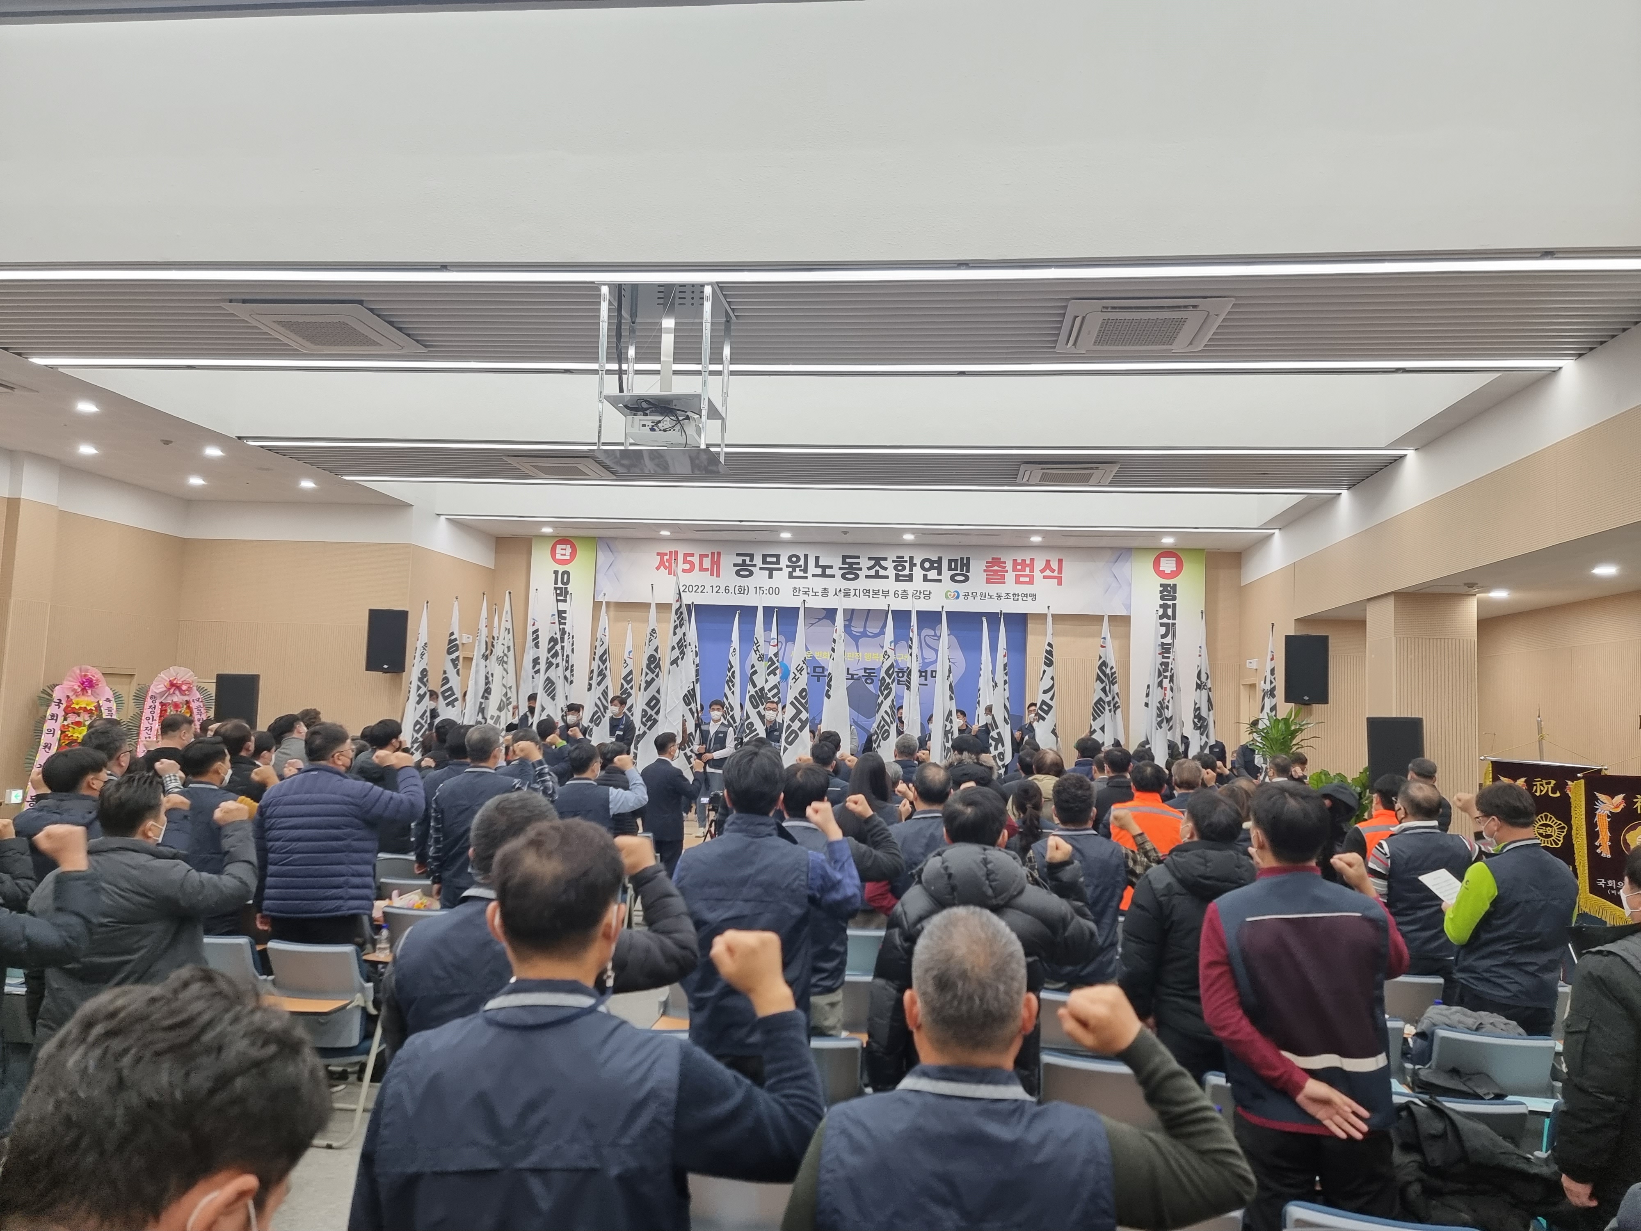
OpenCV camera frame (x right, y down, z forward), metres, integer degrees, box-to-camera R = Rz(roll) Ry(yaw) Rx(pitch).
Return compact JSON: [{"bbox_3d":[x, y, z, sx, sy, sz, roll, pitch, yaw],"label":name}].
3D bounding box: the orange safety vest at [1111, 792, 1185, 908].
[{"bbox_3d":[1.655,1.189,5.750,0.420,0.630,0.280,2,-5,7],"label":"orange safety vest"}]

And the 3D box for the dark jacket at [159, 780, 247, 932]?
[{"bbox_3d":[-3.033,1.158,5.562,0.480,0.700,0.280,2,-5,7],"label":"dark jacket"}]

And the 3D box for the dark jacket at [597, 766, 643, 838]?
[{"bbox_3d":[-1.441,1.314,7.500,0.510,0.670,0.350,1,-5,15],"label":"dark jacket"}]

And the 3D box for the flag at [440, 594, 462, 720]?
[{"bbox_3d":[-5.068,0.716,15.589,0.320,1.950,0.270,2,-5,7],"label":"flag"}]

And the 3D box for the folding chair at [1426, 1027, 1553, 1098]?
[{"bbox_3d":[2.465,1.959,4.360,0.540,0.820,0.580,1,-5,9],"label":"folding chair"}]

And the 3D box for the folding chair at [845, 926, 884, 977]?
[{"bbox_3d":[0.183,2.010,5.955,0.530,0.830,0.560,2,-5,7],"label":"folding chair"}]

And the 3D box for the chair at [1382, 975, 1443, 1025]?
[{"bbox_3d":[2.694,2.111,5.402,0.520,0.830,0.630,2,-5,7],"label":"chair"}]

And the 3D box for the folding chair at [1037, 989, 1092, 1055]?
[{"bbox_3d":[0.987,1.948,4.817,0.530,0.830,0.560,2,-5,7],"label":"folding chair"}]

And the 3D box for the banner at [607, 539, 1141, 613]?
[{"bbox_3d":[0.512,-0.587,16.838,7.970,0.970,0.020,2,-5,7],"label":"banner"}]

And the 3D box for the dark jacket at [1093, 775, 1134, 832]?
[{"bbox_3d":[1.896,1.361,7.300,0.500,0.700,0.300,2,-5,7],"label":"dark jacket"}]

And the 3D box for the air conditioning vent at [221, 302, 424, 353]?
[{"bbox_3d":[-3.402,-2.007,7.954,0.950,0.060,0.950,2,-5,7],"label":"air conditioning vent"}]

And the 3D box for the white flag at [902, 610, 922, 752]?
[{"bbox_3d":[1.193,0.921,14.838,0.310,2.000,0.270,2,-5,7],"label":"white flag"}]

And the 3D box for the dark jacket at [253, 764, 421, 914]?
[{"bbox_3d":[-2.342,1.097,5.550,0.620,0.710,0.460,0,-5,22],"label":"dark jacket"}]

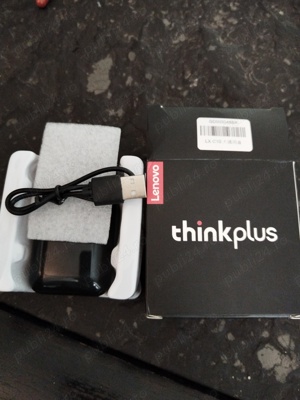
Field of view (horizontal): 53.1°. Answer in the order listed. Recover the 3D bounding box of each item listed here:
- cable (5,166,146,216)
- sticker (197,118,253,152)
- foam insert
[{"bbox_3d":[-0.041,-0.005,0.164,0.075,0.011,0.021,-6,80,-1],"label":"cable"},{"bbox_3d":[0.042,-0.036,0.168,0.031,0.001,0.021,2,75,1],"label":"sticker"},{"bbox_3d":[-0.041,-0.010,0.169,0.043,0.003,0.067,5,80,1],"label":"foam insert"}]

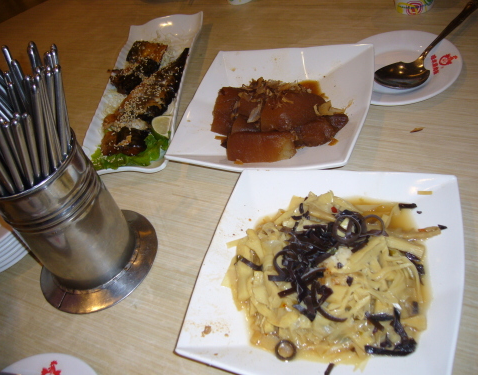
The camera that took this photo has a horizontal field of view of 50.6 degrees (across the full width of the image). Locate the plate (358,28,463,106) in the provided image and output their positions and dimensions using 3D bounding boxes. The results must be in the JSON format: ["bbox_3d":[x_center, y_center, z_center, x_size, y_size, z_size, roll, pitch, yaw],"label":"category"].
[{"bbox_3d":[0.204,-0.150,0.657,0.161,0.021,0.161,-9,46,10],"label":"plate"}]

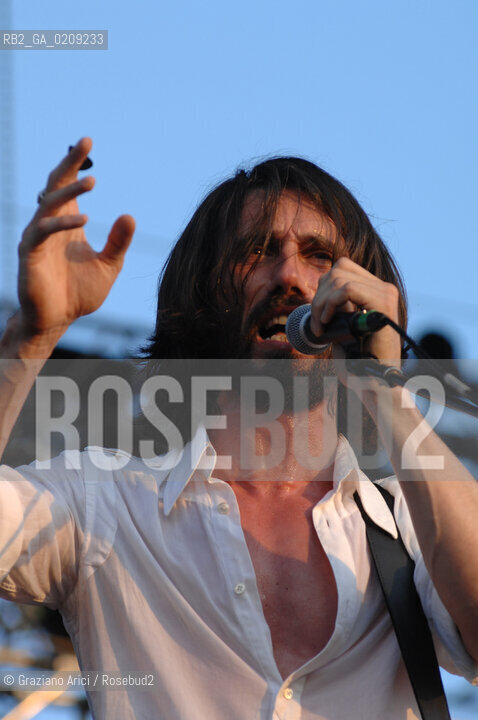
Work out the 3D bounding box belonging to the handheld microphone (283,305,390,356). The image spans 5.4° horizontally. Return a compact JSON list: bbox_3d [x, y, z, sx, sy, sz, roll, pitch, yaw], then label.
[{"bbox_3d":[0.098,-0.034,5.060,0.052,0.052,0.170,9,-12,-29],"label":"handheld microphone"}]

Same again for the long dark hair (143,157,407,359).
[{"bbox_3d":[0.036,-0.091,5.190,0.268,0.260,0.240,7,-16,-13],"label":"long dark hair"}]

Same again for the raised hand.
[{"bbox_3d":[-0.162,-0.118,5.050,0.115,0.195,0.100,12,-15,-30],"label":"raised hand"}]

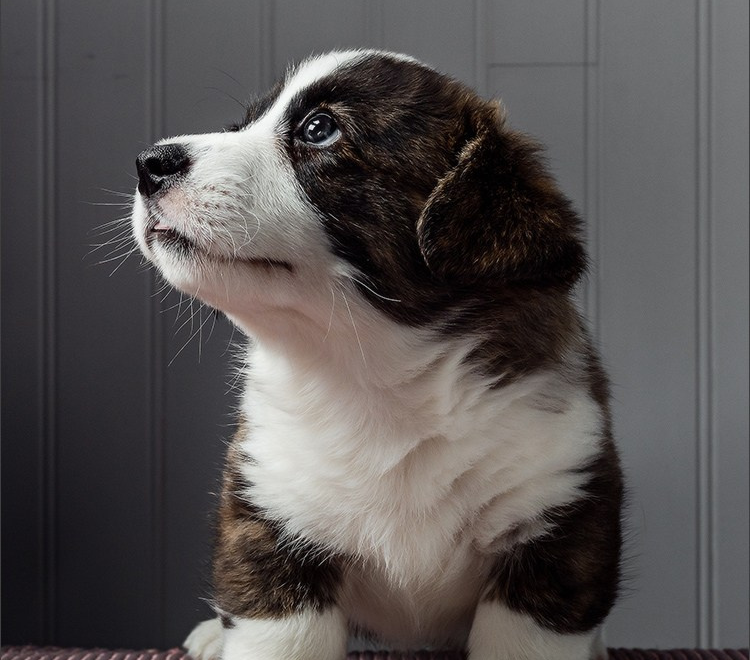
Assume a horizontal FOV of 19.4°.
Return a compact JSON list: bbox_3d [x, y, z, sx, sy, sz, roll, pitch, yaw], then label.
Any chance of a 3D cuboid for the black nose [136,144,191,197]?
[{"bbox_3d":[-0.077,-0.058,0.800,0.017,0.018,0.021,7,-3,-28],"label":"black nose"}]

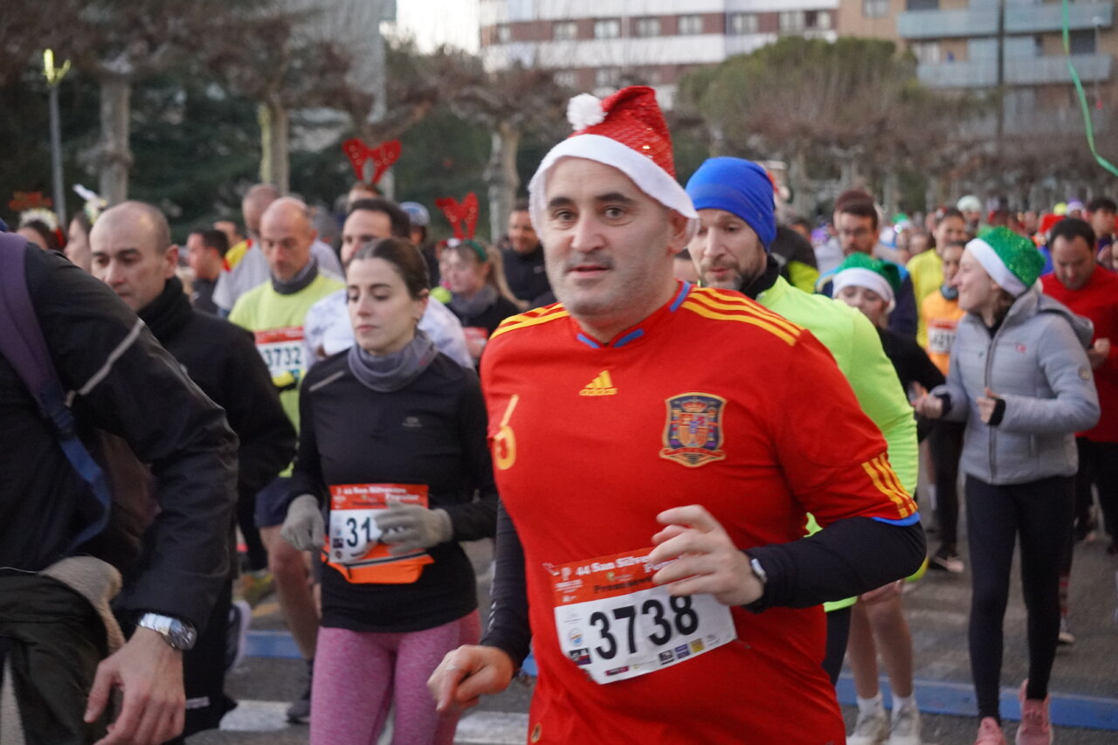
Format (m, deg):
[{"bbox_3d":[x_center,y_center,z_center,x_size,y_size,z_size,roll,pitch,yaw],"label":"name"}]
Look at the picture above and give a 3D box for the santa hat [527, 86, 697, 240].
[{"bbox_3d":[0.068,-0.267,3.260,0.205,0.190,0.235,1,-9,18],"label":"santa hat"}]

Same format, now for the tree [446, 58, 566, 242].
[{"bbox_3d":[-0.723,-2.525,36.016,1.900,4.000,1.900,1,4,14],"label":"tree"}]

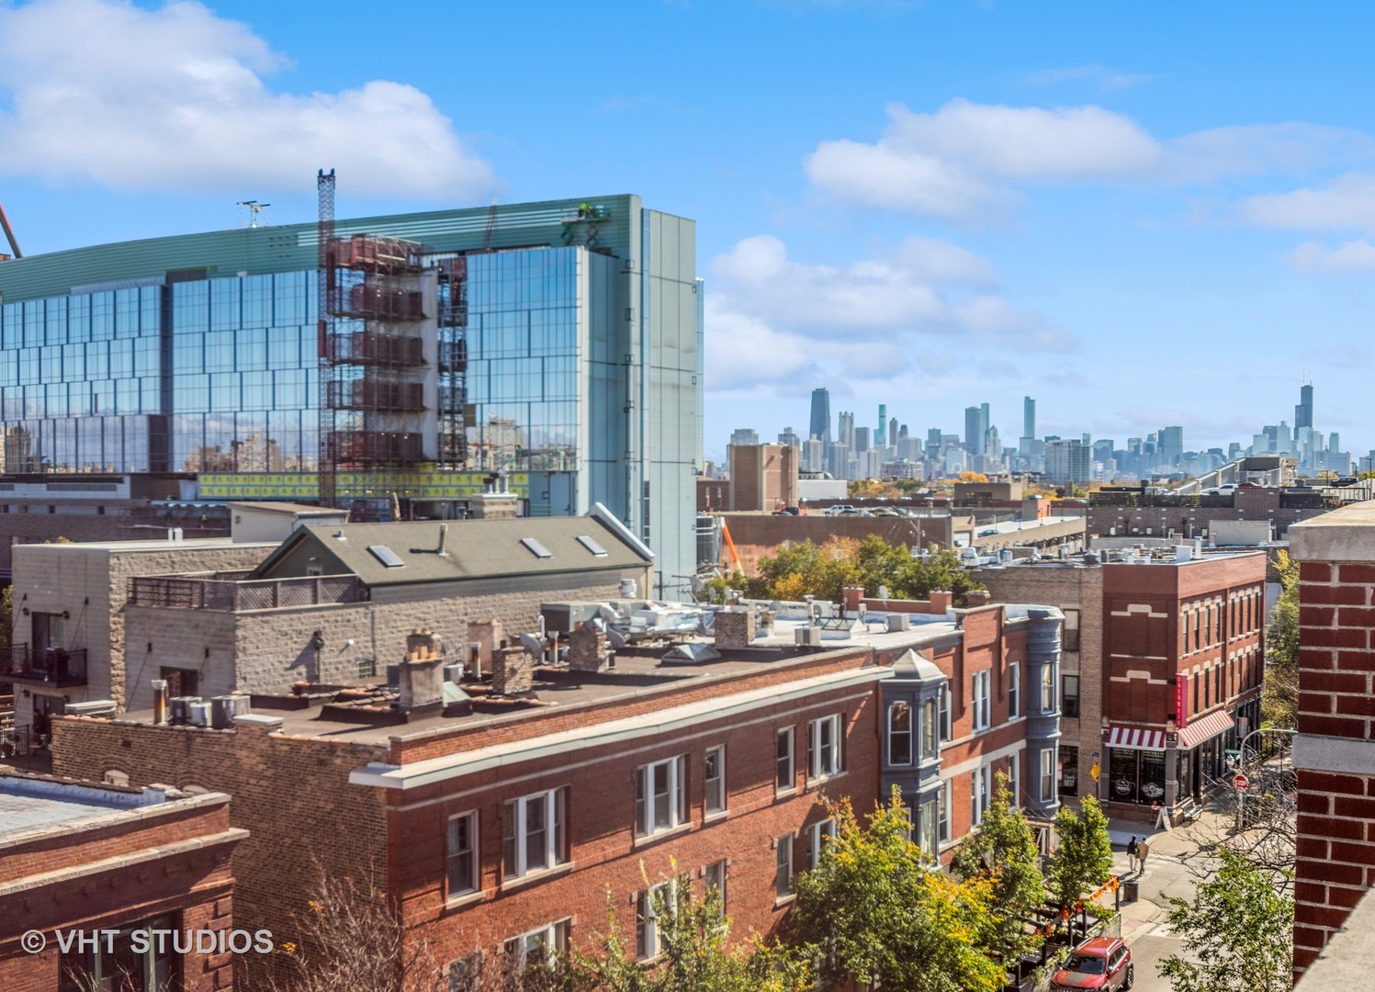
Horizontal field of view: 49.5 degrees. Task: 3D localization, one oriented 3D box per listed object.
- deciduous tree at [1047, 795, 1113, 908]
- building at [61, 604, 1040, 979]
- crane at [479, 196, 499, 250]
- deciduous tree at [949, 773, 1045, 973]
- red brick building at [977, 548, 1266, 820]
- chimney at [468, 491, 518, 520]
[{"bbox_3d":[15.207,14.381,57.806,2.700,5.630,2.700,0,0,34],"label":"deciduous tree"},{"bbox_3d":[-0.432,10.702,49.912,13.930,13.100,37.710,0,0,34],"label":"building"},{"bbox_3d":[-18.347,-25.140,138.000,1.600,4.900,1.200,0,0,-8],"label":"crane"},{"bbox_3d":[10.567,13.338,50.919,3.300,7.810,3.300,0,0,34],"label":"deciduous tree"},{"bbox_3d":[24.862,10.172,89.974,15.200,13.600,18.580,0,0,34],"label":"red brick building"},{"bbox_3d":[-8.089,0.541,62.501,0.850,1.600,2.150,0,0,34],"label":"chimney"}]

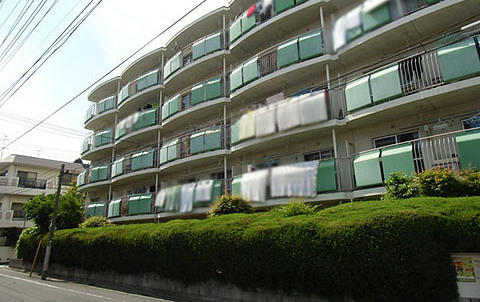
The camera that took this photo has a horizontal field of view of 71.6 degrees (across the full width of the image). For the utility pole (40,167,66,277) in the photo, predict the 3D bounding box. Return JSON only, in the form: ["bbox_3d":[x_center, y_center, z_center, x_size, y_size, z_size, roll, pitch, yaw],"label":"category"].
[{"bbox_3d":[-9.369,3.440,16.739,0.270,5.670,0.270,-13,-21,41],"label":"utility pole"}]

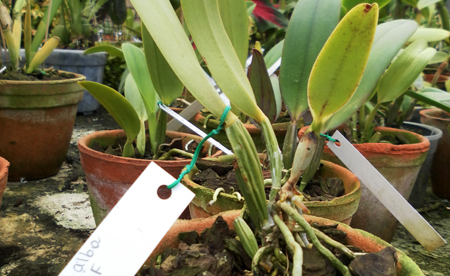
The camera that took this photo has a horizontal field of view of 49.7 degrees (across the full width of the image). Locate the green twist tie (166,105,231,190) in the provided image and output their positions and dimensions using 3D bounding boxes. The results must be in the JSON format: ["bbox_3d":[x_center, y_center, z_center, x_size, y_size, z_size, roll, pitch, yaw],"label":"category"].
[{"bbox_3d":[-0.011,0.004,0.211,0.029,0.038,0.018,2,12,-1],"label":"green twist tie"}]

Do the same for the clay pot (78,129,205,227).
[{"bbox_3d":[-0.070,0.066,0.477,0.140,0.123,0.140,2,12,-1],"label":"clay pot"}]

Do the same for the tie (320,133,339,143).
[{"bbox_3d":[0.078,0.000,0.366,0.014,0.008,0.008,2,12,-1],"label":"tie"}]

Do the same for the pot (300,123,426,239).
[{"bbox_3d":[0.151,0.058,0.558,0.140,0.123,0.140,2,12,-1],"label":"pot"}]

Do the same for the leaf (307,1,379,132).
[{"bbox_3d":[0.058,-0.034,0.236,0.028,0.071,0.015,25,0,0],"label":"leaf"}]

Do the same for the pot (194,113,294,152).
[{"bbox_3d":[0.027,0.030,0.662,0.140,0.123,0.140,2,12,-1],"label":"pot"}]

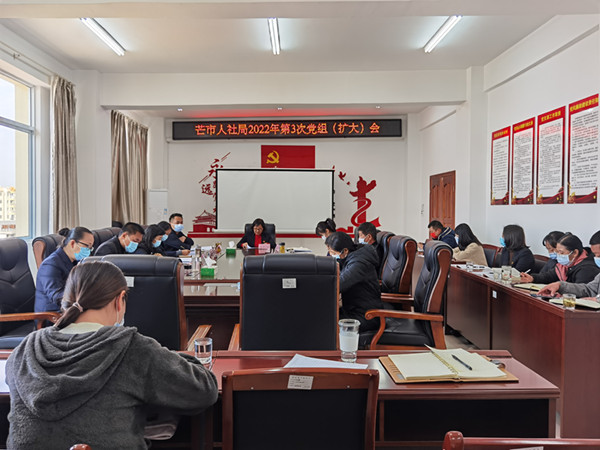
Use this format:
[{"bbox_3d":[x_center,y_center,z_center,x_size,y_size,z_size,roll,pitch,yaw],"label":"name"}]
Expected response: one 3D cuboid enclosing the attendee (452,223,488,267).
[{"bbox_3d":[2.079,0.602,5.851,0.700,1.200,0.480,0,2,-1],"label":"attendee"}]

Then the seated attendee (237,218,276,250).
[{"bbox_3d":[-0.650,0.518,7.050,0.580,1.180,0.700,0,2,-1],"label":"seated attendee"}]

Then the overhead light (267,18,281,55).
[{"bbox_3d":[-0.290,-2.220,5.480,0.125,0.090,1.220,0,2,-1],"label":"overhead light"}]

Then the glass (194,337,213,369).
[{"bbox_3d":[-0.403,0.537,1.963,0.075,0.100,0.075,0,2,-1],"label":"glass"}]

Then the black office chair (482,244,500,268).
[{"bbox_3d":[2.190,0.695,5.950,0.570,0.920,0.500,0,2,-1],"label":"black office chair"}]

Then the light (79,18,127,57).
[{"bbox_3d":[-2.260,-2.220,5.480,0.125,0.090,1.220,0,2,-1],"label":"light"}]

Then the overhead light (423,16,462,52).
[{"bbox_3d":[1.691,-2.311,5.604,0.140,0.090,1.230,0,2,-1],"label":"overhead light"}]

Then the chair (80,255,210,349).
[{"bbox_3d":[-0.897,0.738,2.751,0.650,1.160,0.680,0,2,-1],"label":"chair"}]

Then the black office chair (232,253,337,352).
[{"bbox_3d":[-0.060,0.718,2.730,0.630,1.150,0.700,0,2,-1],"label":"black office chair"}]

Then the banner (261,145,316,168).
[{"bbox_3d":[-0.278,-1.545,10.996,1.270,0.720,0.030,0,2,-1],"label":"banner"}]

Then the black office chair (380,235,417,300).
[{"bbox_3d":[0.640,0.657,4.280,0.710,1.140,0.610,0,2,-3],"label":"black office chair"}]

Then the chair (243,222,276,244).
[{"bbox_3d":[-0.610,0.535,7.350,0.600,1.120,0.680,0,2,-1],"label":"chair"}]

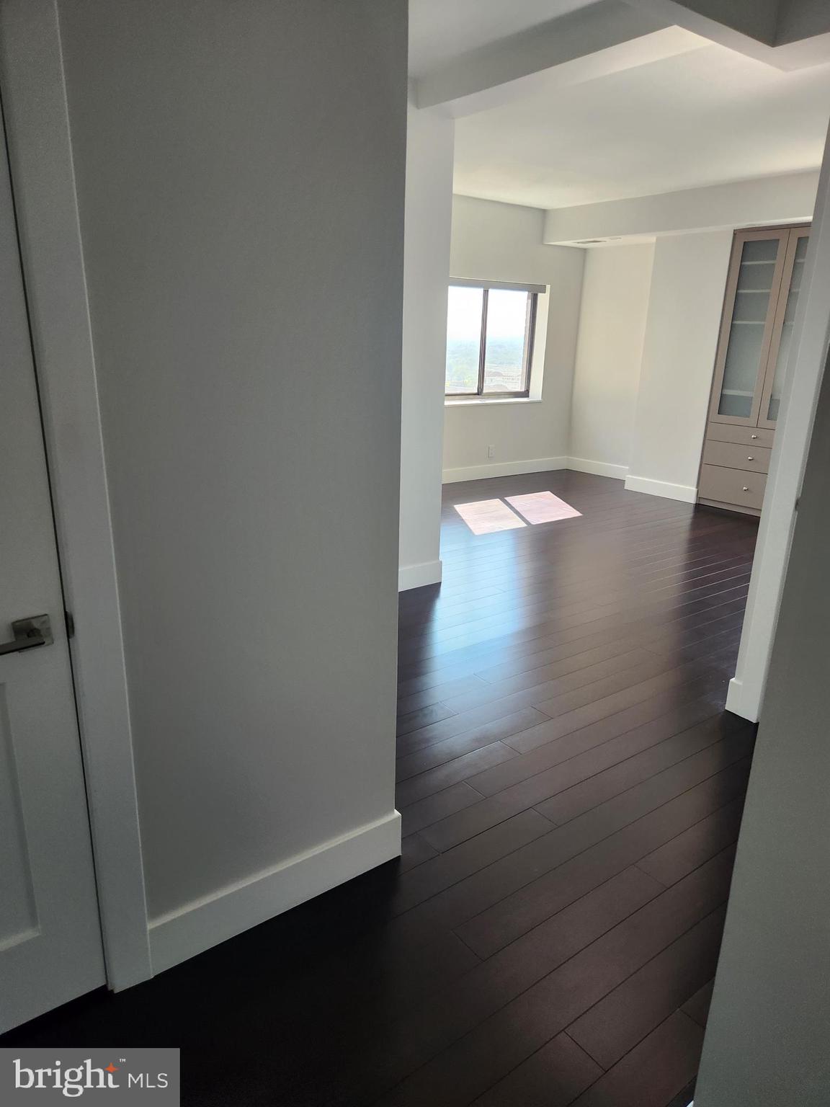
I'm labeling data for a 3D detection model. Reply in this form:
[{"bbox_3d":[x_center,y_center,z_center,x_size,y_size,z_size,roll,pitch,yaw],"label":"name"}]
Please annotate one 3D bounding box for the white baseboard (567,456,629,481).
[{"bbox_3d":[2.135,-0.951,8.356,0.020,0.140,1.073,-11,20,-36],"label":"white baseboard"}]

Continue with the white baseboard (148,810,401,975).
[{"bbox_3d":[-0.339,0.889,1.971,0.739,0.140,0.020,-11,20,-36],"label":"white baseboard"}]

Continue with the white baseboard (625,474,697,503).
[{"bbox_3d":[2.448,-0.641,7.336,0.020,0.140,0.834,-11,20,-36],"label":"white baseboard"}]

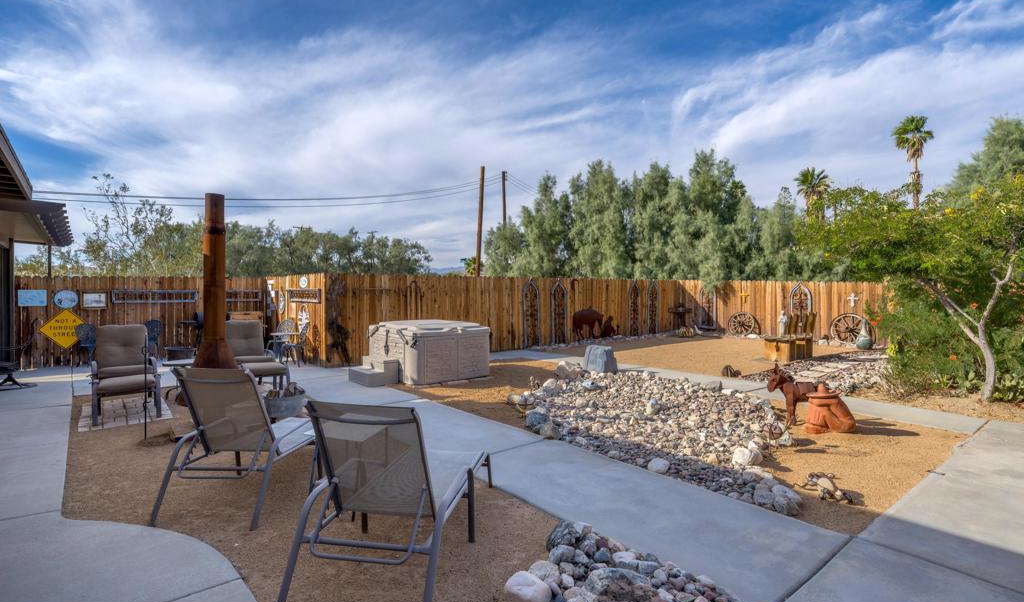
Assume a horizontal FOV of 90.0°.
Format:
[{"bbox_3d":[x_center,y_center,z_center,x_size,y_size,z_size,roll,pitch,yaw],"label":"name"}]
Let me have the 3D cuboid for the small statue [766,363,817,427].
[{"bbox_3d":[3.200,1.044,5.825,0.580,0.710,0.180,0,1,-12],"label":"small statue"}]

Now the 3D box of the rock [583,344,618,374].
[{"bbox_3d":[1.630,1.070,9.360,0.550,0.540,0.480,0,0,14],"label":"rock"}]

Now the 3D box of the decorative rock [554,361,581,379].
[{"bbox_3d":[0.990,1.190,9.000,0.460,0.300,0.420,0,0,0],"label":"decorative rock"}]

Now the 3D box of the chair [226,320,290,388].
[{"bbox_3d":[-3.760,0.831,7.521,0.680,1.060,0.820,-1,2,-41],"label":"chair"}]

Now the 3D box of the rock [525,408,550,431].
[{"bbox_3d":[0.275,1.270,5.580,0.260,0.200,0.230,0,0,0],"label":"rock"}]

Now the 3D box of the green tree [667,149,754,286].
[{"bbox_3d":[7.563,-2.308,19.453,3.100,6.800,3.000,0,1,0],"label":"green tree"}]

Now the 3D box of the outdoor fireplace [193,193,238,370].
[{"bbox_3d":[-3.200,0.126,5.504,0.880,2.560,0.880,-1,1,-30],"label":"outdoor fireplace"}]

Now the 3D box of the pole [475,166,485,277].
[{"bbox_3d":[-1.876,-3.616,30.927,0.320,8.900,0.320,3,1,0],"label":"pole"}]

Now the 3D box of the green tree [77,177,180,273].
[{"bbox_3d":[-9.400,-0.750,12.600,2.200,4.200,2.100,0,0,-18],"label":"green tree"}]

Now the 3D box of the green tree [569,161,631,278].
[{"bbox_3d":[3.600,-2.150,21.000,2.500,6.800,2.400,0,0,0],"label":"green tree"}]

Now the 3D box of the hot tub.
[{"bbox_3d":[-1.501,0.872,9.283,1.600,0.900,1.600,-1,2,-40],"label":"hot tub"}]

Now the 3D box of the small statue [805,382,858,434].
[{"bbox_3d":[3.410,1.130,5.460,0.440,0.490,0.360,0,0,-12],"label":"small statue"}]

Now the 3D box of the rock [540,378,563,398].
[{"bbox_3d":[0.578,1.243,7.430,0.260,0.240,0.240,0,1,0],"label":"rock"}]

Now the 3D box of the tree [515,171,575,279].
[{"bbox_3d":[1.429,-2.275,22.455,2.600,6.600,2.600,0,1,0],"label":"tree"}]

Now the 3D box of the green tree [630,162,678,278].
[{"bbox_3d":[5.700,-2.050,20.500,2.100,6.600,2.200,0,0,0],"label":"green tree"}]

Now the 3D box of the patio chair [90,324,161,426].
[{"bbox_3d":[-4.660,0.845,6.160,0.660,1.070,0.810,0,0,-40],"label":"patio chair"}]

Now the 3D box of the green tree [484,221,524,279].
[{"bbox_3d":[-0.399,-1.409,23.974,2.000,4.800,2.000,0,1,0],"label":"green tree"}]

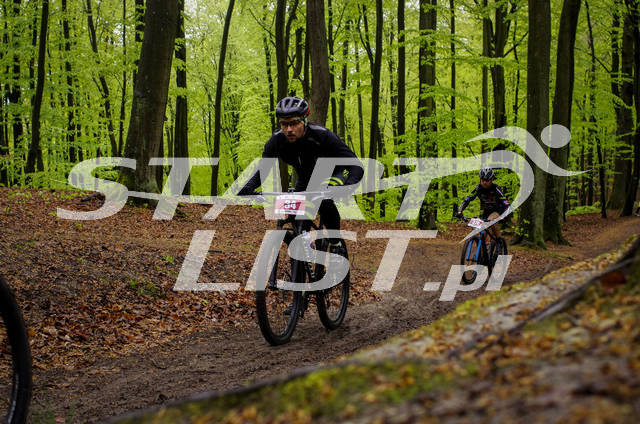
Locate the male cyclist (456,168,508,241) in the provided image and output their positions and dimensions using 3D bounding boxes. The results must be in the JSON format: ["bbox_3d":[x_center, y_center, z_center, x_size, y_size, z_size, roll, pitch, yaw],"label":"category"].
[{"bbox_3d":[2.520,0.130,14.150,0.750,1.560,0.870,1,-1,28],"label":"male cyclist"}]

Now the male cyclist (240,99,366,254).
[{"bbox_3d":[-0.030,-0.040,6.500,0.760,1.480,0.920,1,-1,18],"label":"male cyclist"}]

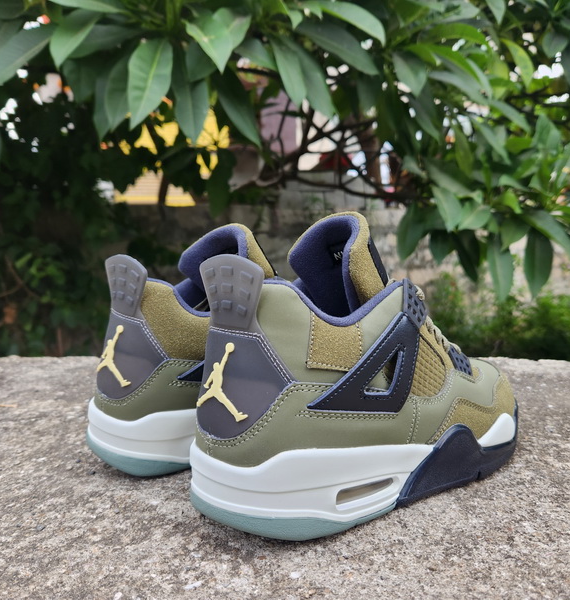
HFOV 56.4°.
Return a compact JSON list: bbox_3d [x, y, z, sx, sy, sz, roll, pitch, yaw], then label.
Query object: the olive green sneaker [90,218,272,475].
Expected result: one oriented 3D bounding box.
[{"bbox_3d":[-0.016,0.029,0.462,0.300,0.176,0.112,-1,3,-37],"label":"olive green sneaker"}]

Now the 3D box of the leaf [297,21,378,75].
[{"bbox_3d":[0.136,-0.639,1.350,0.250,0.068,0.035,31,-11,19],"label":"leaf"}]

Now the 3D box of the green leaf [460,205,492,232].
[{"bbox_3d":[0.574,-0.248,1.600,0.140,0.062,0.035,-37,-2,-41],"label":"green leaf"}]

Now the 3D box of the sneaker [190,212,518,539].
[{"bbox_3d":[0.069,0.033,0.380,0.300,0.176,0.112,-2,3,-40],"label":"sneaker"}]

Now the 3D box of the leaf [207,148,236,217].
[{"bbox_3d":[-0.179,-0.332,1.500,0.075,0.195,0.040,0,3,-11],"label":"leaf"}]

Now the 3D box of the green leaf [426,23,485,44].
[{"bbox_3d":[0.516,-0.802,1.600,0.180,0.060,0.065,1,3,0],"label":"green leaf"}]

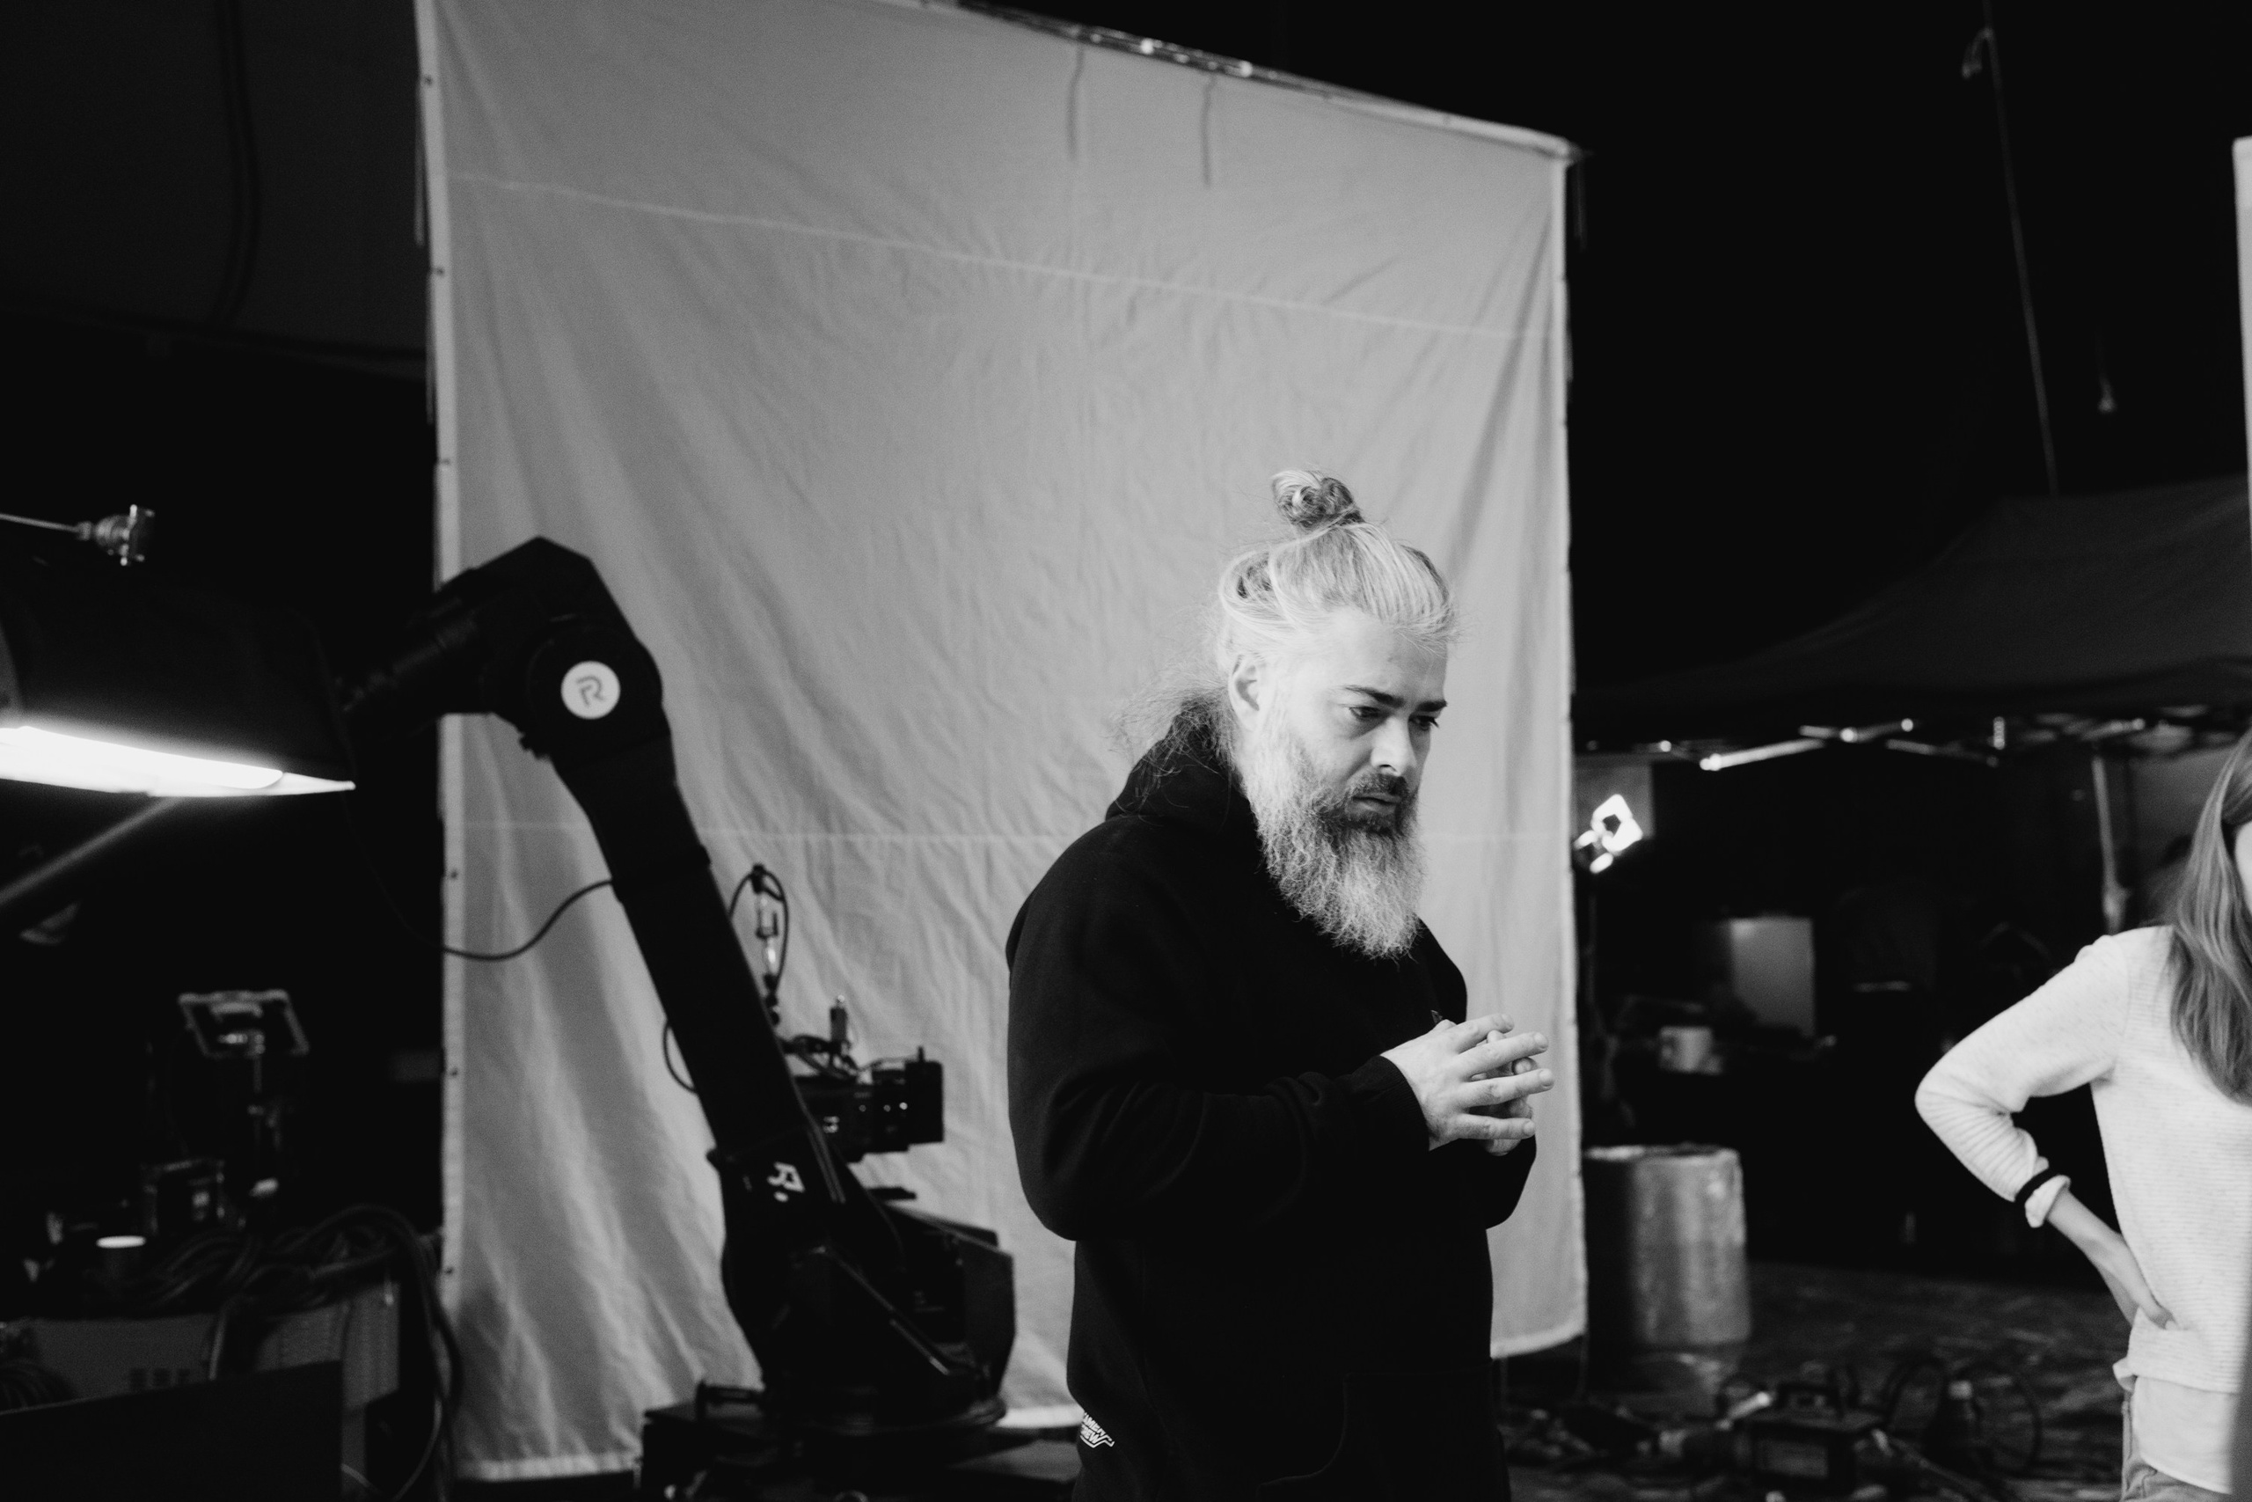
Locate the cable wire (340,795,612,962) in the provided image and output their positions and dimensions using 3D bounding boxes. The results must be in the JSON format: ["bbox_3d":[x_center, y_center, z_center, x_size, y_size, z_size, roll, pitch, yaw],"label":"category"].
[{"bbox_3d":[-1.026,0.201,3.950,0.430,0.260,0.090,-1,-3,0],"label":"cable wire"}]

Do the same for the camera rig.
[{"bbox_3d":[-0.718,0.379,3.950,1.060,1.400,0.480,-1,-3,0],"label":"camera rig"}]

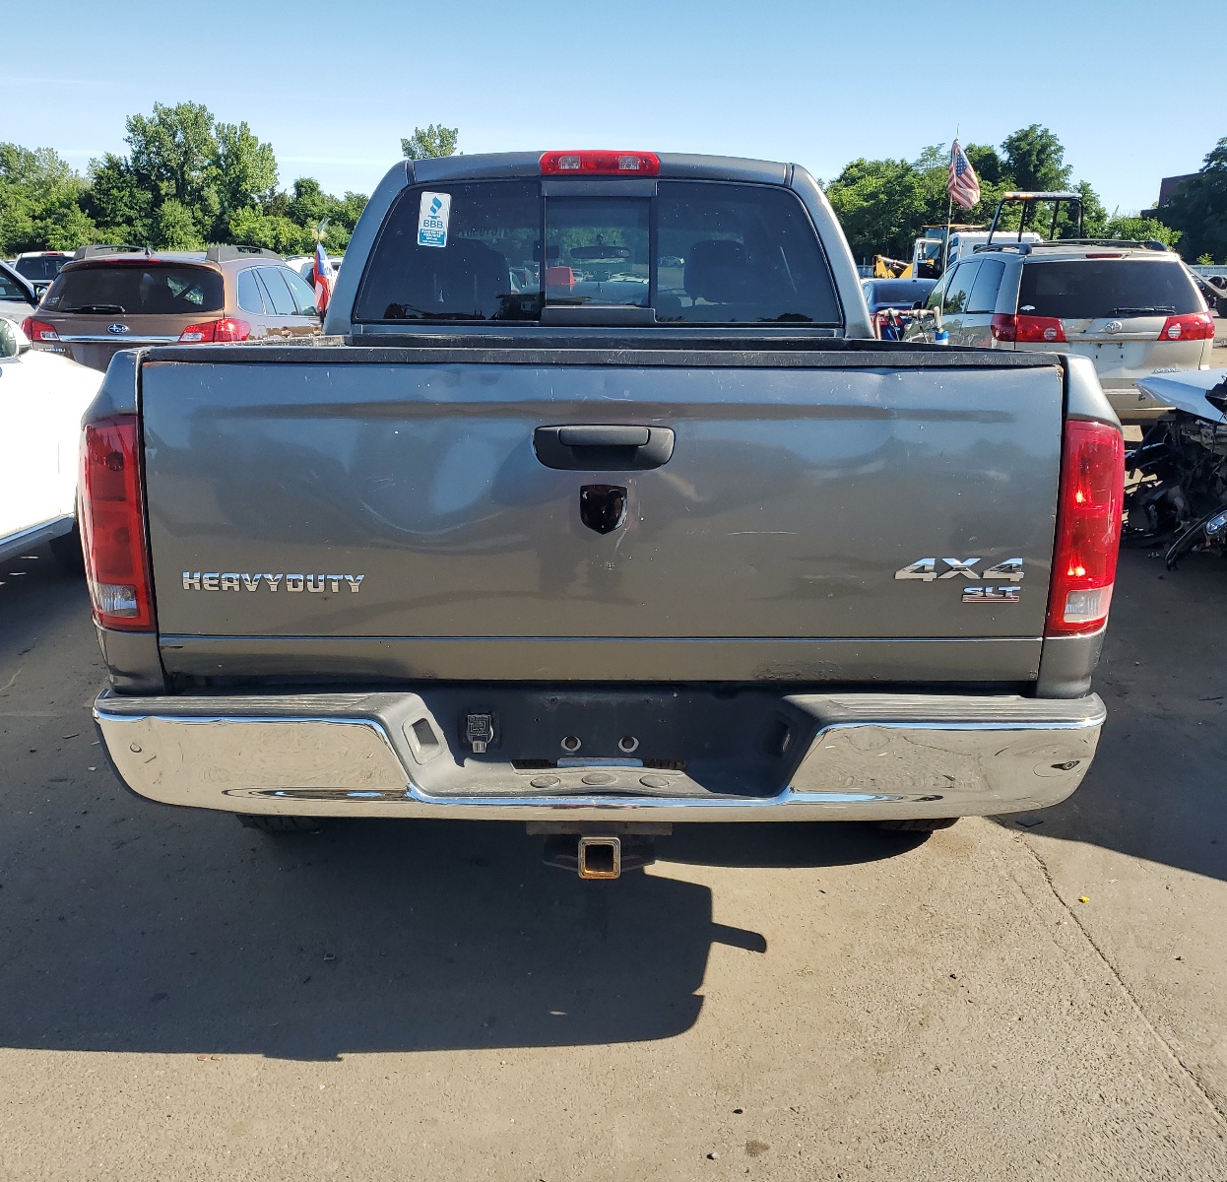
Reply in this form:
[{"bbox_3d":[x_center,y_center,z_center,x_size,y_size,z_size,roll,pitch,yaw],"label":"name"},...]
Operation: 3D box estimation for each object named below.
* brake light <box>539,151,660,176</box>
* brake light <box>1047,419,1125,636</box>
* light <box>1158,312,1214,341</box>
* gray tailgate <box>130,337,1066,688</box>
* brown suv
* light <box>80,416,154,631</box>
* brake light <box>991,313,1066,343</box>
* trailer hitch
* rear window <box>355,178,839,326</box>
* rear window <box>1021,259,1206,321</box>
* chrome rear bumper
[{"bbox_3d":[-0.049,-1.499,4.156,0.420,0.100,0.080,0,15,-1],"label":"brake light"},{"bbox_3d":[0.877,-0.126,2.209,0.130,0.400,0.150,0,15,-1],"label":"brake light"},{"bbox_3d":[4.917,-2.296,10.252,0.500,0.240,0.280,0,15,0],"label":"light"},{"bbox_3d":[-0.015,-0.132,2.155,1.610,0.595,0.100,0,11,-1],"label":"gray tailgate"},{"bbox_3d":[-4.204,-2.671,12.324,1.820,1.660,4.800,0,15,-1],"label":"brown suv"},{"bbox_3d":[-0.917,-0.133,2.208,0.130,0.400,0.150,0,15,-1],"label":"light"},{"bbox_3d":[3.601,-2.283,10.256,0.500,0.240,0.300,0,15,0],"label":"brake light"},{"bbox_3d":[-0.025,0.450,2.267,0.250,0.115,0.240,0,15,-1],"label":"trailer hitch"},{"bbox_3d":[-0.056,-1.171,4.077,1.660,0.490,0.160,0,15,-1],"label":"rear window"},{"bbox_3d":[4.283,-2.606,10.203,1.580,0.550,0.200,0,15,0],"label":"rear window"},{"bbox_3d":[-0.025,0.296,2.237,1.890,0.210,0.270,0,15,-1],"label":"chrome rear bumper"}]

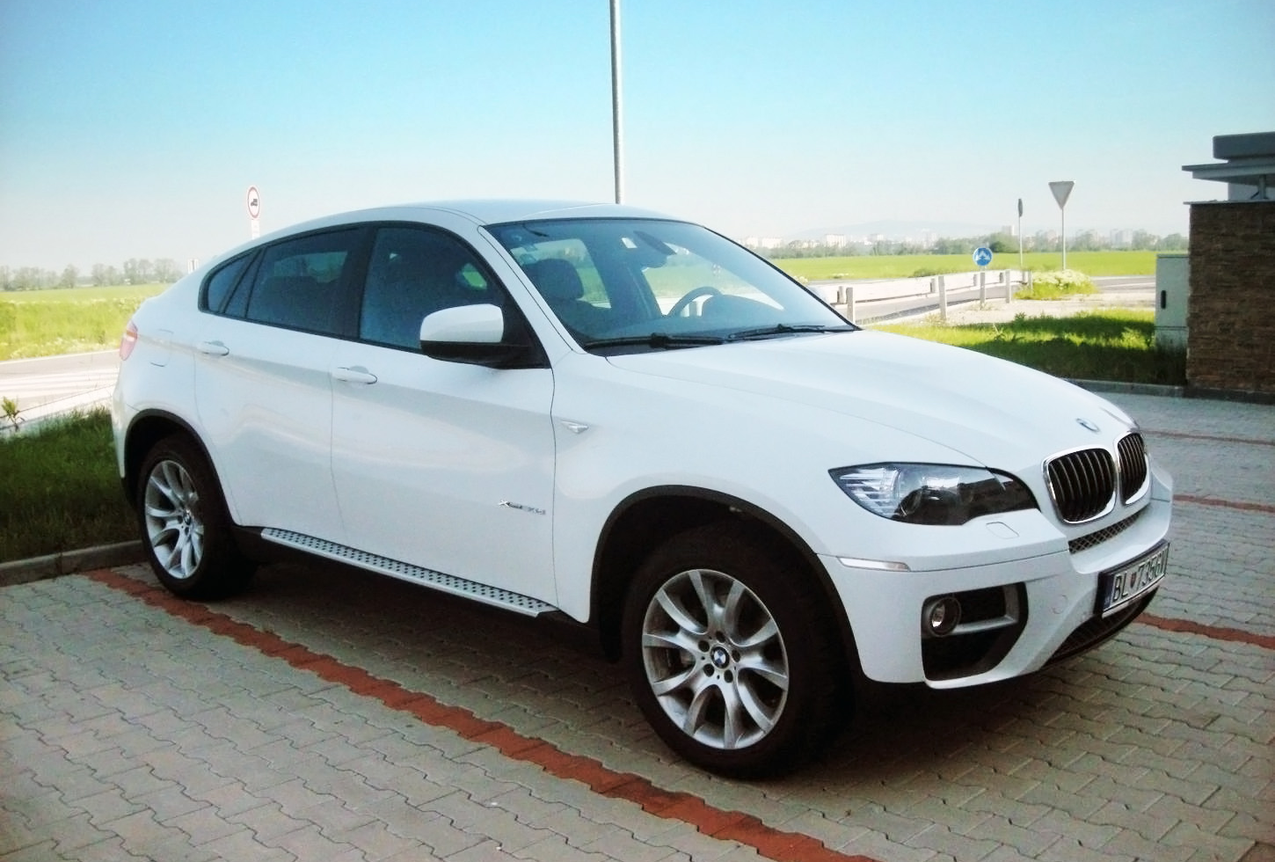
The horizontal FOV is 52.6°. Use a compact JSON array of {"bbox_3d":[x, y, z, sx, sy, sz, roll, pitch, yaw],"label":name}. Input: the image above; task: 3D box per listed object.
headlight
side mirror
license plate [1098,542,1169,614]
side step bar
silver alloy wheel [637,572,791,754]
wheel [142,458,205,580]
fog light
[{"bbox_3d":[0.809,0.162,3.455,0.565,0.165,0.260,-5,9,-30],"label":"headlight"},{"bbox_3d":[-0.508,-0.315,4.148,0.260,0.195,0.250,7,10,41],"label":"side mirror"},{"bbox_3d":[1.465,0.425,3.805,0.030,0.120,0.520,11,13,40],"label":"license plate"},{"bbox_3d":[-0.875,0.515,4.684,1.690,0.055,0.130,7,10,42],"label":"side step bar"},{"bbox_3d":[0.285,0.639,3.768,0.510,0.510,0.220,6,10,39],"label":"silver alloy wheel"},{"bbox_3d":[-1.935,0.373,5.669,0.510,0.510,0.220,7,10,41],"label":"wheel"},{"bbox_3d":[0.804,0.491,3.427,0.080,0.100,0.100,7,10,41],"label":"fog light"}]

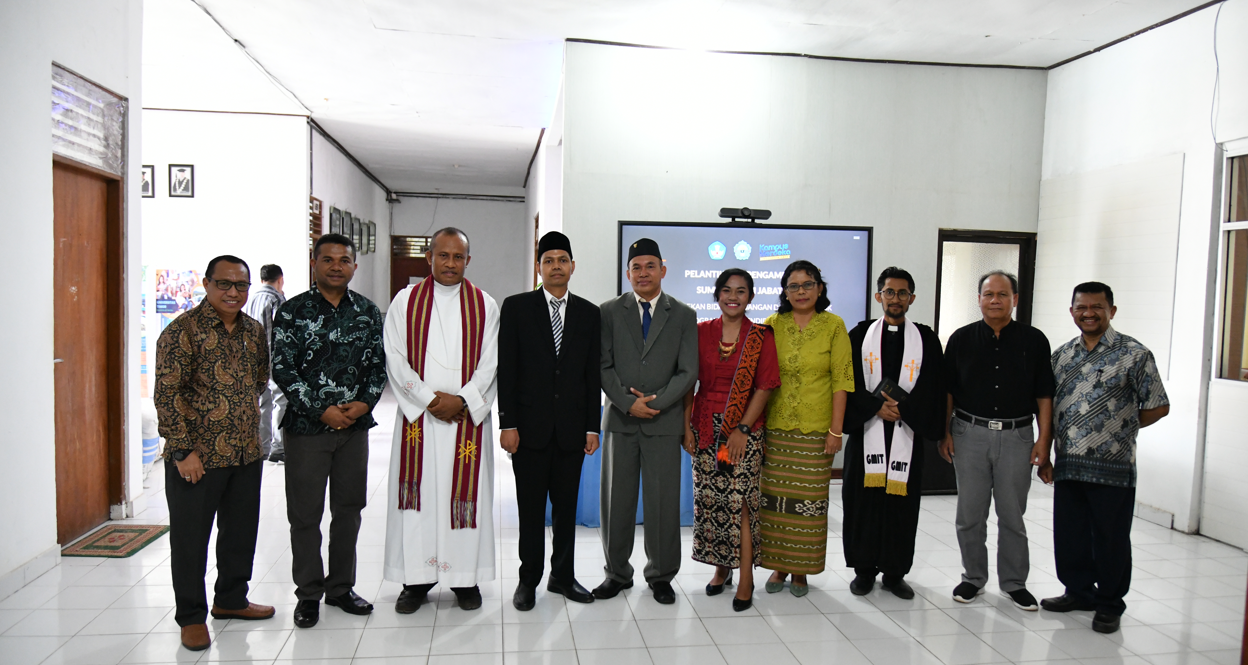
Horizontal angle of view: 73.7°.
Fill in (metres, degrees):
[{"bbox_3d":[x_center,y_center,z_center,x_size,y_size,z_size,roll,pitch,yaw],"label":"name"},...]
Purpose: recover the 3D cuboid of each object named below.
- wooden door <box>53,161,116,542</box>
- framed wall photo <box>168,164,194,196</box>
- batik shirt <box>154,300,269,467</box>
[{"bbox_3d":[-3.147,0.143,4.775,0.055,2.100,0.770,1,3,-9],"label":"wooden door"},{"bbox_3d":[-5.041,-1.733,9.474,0.275,0.360,0.025,1,3,-9],"label":"framed wall photo"},{"bbox_3d":[-1.795,0.221,3.620,0.340,0.720,0.510,3,3,38],"label":"batik shirt"}]

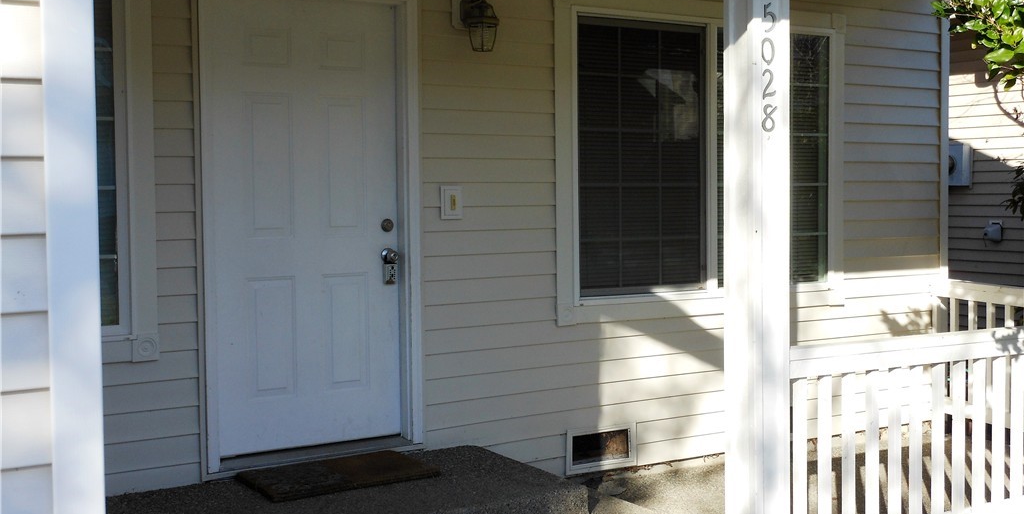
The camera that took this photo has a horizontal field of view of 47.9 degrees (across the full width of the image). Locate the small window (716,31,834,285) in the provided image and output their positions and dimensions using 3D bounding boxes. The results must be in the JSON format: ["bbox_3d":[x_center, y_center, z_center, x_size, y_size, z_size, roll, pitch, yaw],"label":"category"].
[{"bbox_3d":[1.484,-0.549,6.498,0.867,1.430,0.070,-2,3,-31],"label":"small window"}]

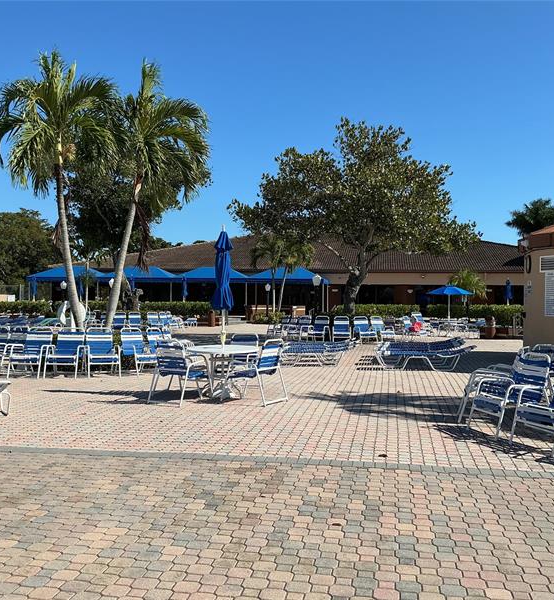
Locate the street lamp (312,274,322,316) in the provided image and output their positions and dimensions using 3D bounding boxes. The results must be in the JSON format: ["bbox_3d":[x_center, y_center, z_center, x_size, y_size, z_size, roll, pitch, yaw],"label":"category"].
[{"bbox_3d":[1.502,0.193,25.392,0.360,2.330,0.360,0,0,0],"label":"street lamp"}]

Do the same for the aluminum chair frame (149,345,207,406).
[{"bbox_3d":[-1.360,1.015,9.620,0.590,0.890,0.780,0,0,30],"label":"aluminum chair frame"}]

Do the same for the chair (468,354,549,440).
[{"bbox_3d":[2.546,1.042,7.337,0.750,0.870,0.590,0,0,-18],"label":"chair"}]

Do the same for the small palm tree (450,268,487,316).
[{"bbox_3d":[7.722,-0.125,27.192,1.600,2.450,1.600,0,0,0],"label":"small palm tree"}]

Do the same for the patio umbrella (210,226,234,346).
[{"bbox_3d":[-0.790,0.170,9.800,0.360,2.480,0.360,0,0,0],"label":"patio umbrella"}]

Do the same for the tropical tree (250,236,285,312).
[{"bbox_3d":[-0.580,-1.280,41.000,2.200,5.400,2.200,0,0,0],"label":"tropical tree"}]

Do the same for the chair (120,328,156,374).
[{"bbox_3d":[-2.630,1.007,12.950,0.590,0.890,0.780,0,0,-43],"label":"chair"}]

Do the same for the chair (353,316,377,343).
[{"bbox_3d":[2.990,1.015,22.700,0.590,0.890,0.780,0,0,-15],"label":"chair"}]

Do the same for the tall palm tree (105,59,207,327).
[{"bbox_3d":[-2.660,-1.900,14.800,2.500,6.800,2.500,0,0,0],"label":"tall palm tree"}]

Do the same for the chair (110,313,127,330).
[{"bbox_3d":[-6.569,0.891,27.897,0.590,0.870,0.760,0,0,-1],"label":"chair"}]

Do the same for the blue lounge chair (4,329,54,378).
[{"bbox_3d":[-4.670,1.007,12.800,0.590,0.890,0.780,0,0,4],"label":"blue lounge chair"}]

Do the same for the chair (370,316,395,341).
[{"bbox_3d":[3.680,1.013,23.300,0.590,0.890,0.780,0,0,-27],"label":"chair"}]

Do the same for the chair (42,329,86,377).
[{"bbox_3d":[-3.969,0.996,12.497,0.590,0.870,0.760,0,0,0],"label":"chair"}]

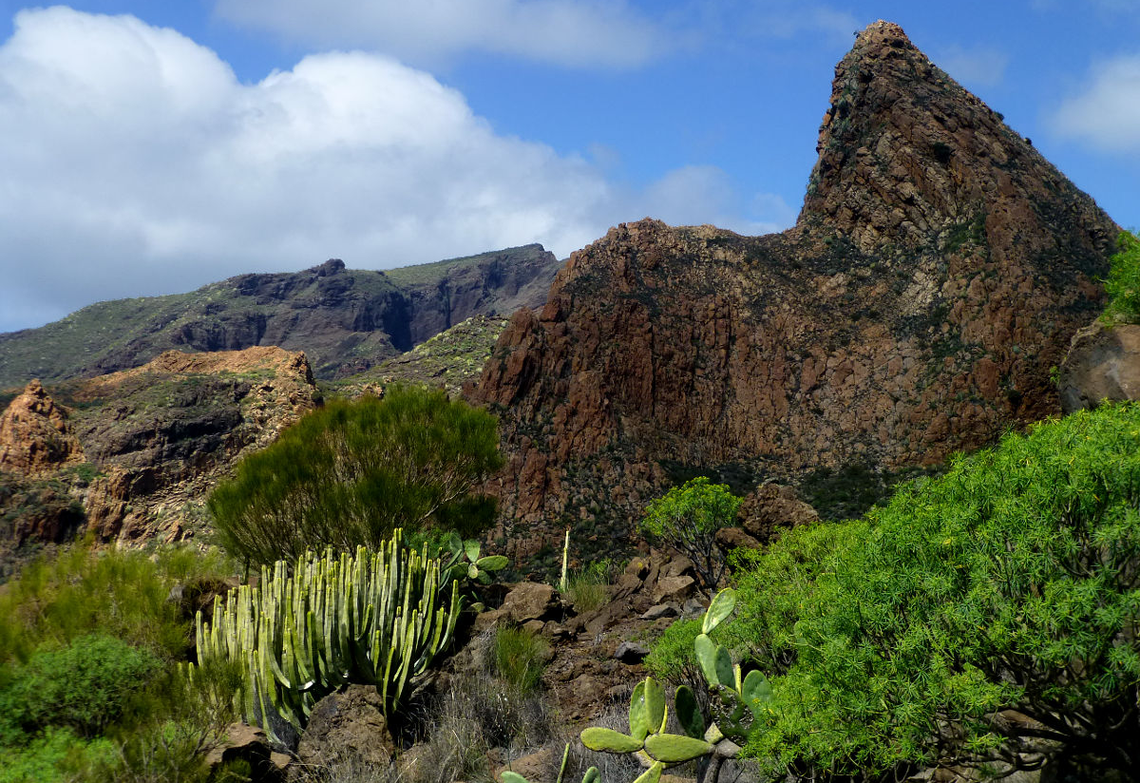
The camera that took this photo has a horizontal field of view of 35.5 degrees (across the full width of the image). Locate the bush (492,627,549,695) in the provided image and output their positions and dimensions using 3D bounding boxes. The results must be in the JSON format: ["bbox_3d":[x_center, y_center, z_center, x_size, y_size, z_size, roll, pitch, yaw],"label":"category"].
[{"bbox_3d":[-0.349,1.917,12.700,0.390,0.480,0.370,0,-2,0],"label":"bush"}]

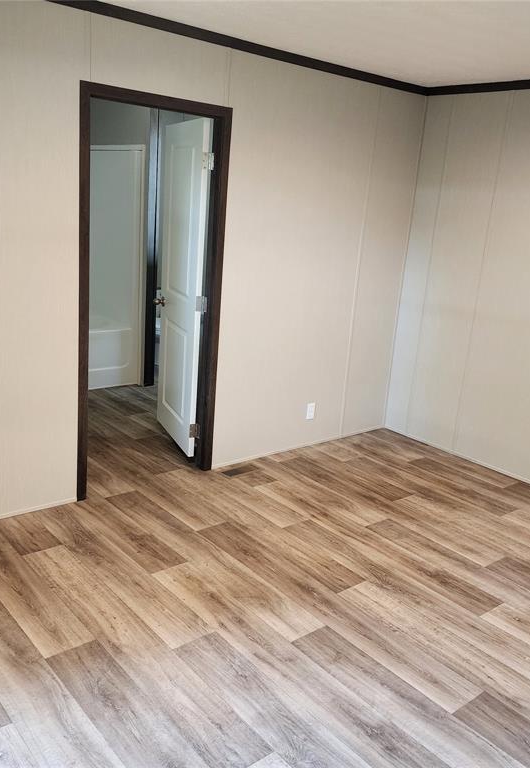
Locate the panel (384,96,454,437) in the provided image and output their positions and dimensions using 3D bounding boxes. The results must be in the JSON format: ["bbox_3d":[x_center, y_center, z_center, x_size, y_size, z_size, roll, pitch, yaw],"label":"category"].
[{"bbox_3d":[1.095,-0.785,4.874,0.025,2.380,0.204,-8,19,-39],"label":"panel"}]

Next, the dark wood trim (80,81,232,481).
[{"bbox_3d":[-0.621,-0.442,3.709,0.881,2.098,0.130,-8,19,-39],"label":"dark wood trim"}]

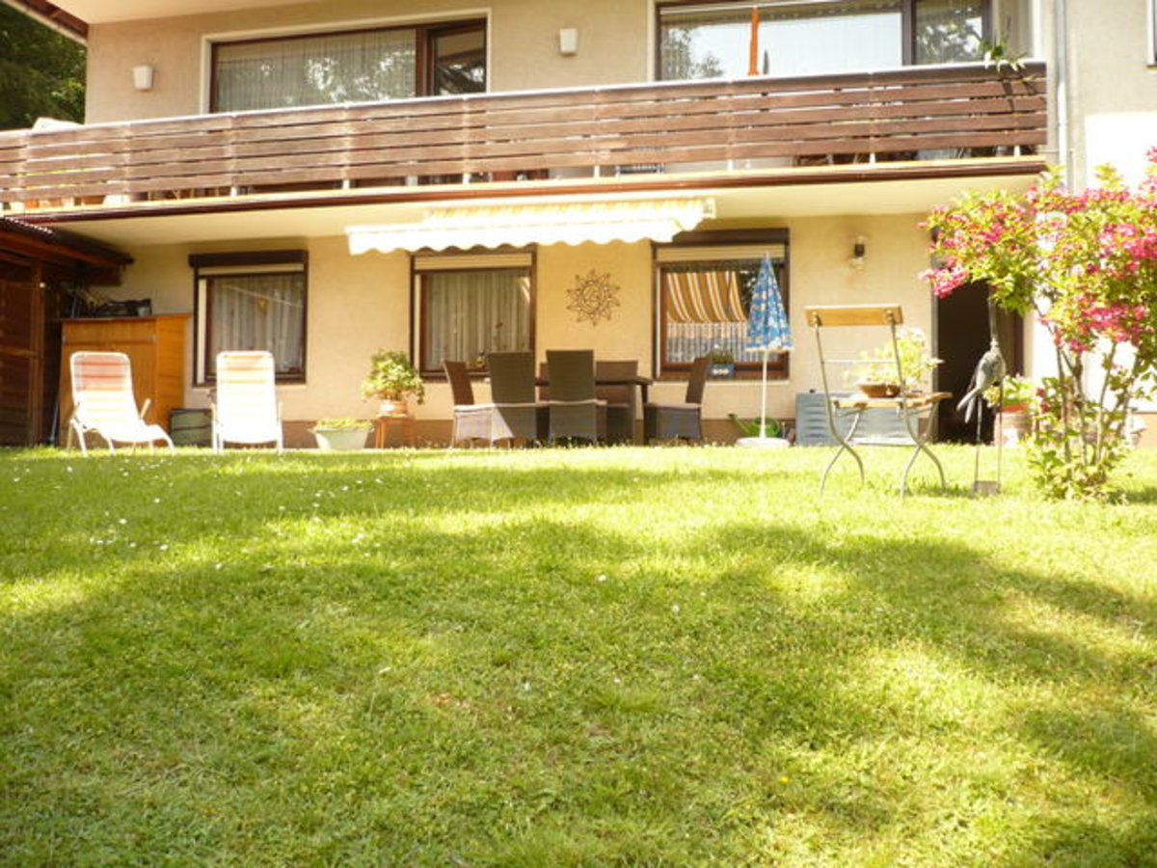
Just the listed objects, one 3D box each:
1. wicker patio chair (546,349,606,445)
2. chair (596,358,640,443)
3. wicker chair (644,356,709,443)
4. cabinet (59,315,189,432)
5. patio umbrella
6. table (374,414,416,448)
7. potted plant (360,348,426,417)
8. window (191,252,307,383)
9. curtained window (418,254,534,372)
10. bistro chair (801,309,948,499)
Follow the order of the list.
[{"bbox_3d":[-0.035,-0.374,12.100,0.500,0.980,0.600,0,-3,13],"label":"wicker patio chair"},{"bbox_3d":[0.380,-0.303,12.766,0.490,1.000,0.600,0,-2,13],"label":"chair"},{"bbox_3d":[1.031,-0.313,12.310,0.620,1.000,0.490,1,-2,-12],"label":"wicker chair"},{"bbox_3d":[-5.622,-0.618,14.495,1.340,1.670,0.700,0,-2,13],"label":"cabinet"},{"bbox_3d":[1.857,-0.793,11.524,0.490,1.920,0.490,0,-2,13],"label":"patio umbrella"},{"bbox_3d":[-2.057,0.004,13.100,0.390,0.380,0.370,0,-2,13],"label":"table"},{"bbox_3d":[-2.162,-0.593,13.700,0.680,0.760,0.620,0,-3,0],"label":"potted plant"},{"bbox_3d":[-4.168,-1.477,14.809,1.609,1.684,0.150,0,-3,13],"label":"window"},{"bbox_3d":[-1.258,-1.462,14.136,1.552,1.502,0.150,0,-3,13],"label":"curtained window"},{"bbox_3d":[1.413,-0.150,5.445,0.470,0.875,0.560,3,4,44],"label":"bistro chair"}]

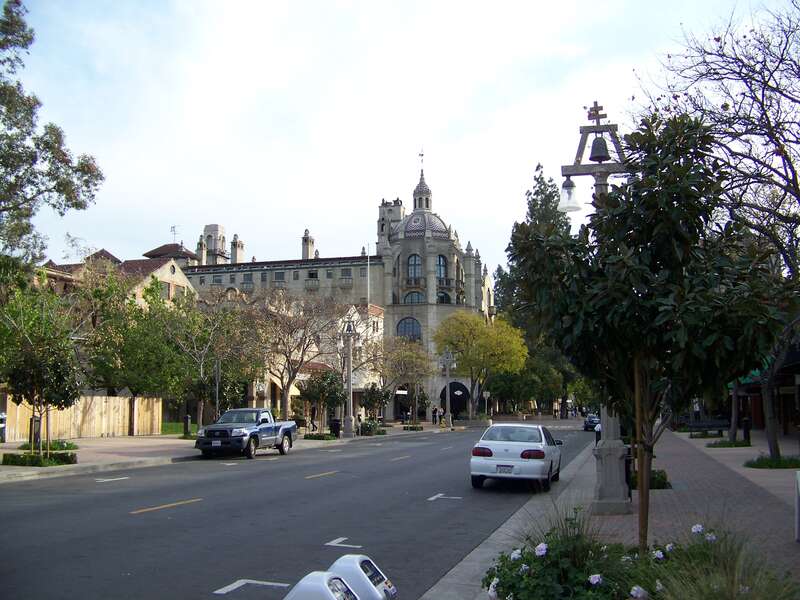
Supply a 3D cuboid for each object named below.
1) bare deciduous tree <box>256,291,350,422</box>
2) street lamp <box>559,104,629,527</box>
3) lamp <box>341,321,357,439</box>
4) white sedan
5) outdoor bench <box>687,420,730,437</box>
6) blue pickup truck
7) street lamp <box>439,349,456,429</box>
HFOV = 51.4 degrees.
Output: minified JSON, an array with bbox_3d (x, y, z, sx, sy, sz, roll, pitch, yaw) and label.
[{"bbox_3d":[-5.628,3.675,47.537,5.300,8.200,5.200,0,-8,0],"label":"bare deciduous tree"},{"bbox_3d":[3.303,0.007,13.439,1.420,6.700,0.680,-2,-8,15],"label":"street lamp"},{"bbox_3d":[-2.796,4.116,45.439,1.420,6.700,0.680,-2,-8,15],"label":"lamp"},{"bbox_3d":[2.857,3.720,20.116,1.740,1.410,4.680,-2,-8,14],"label":"white sedan"},{"bbox_3d":[15.944,6.693,43.152,2.000,0.860,0.650,-2,-8,15],"label":"outdoor bench"},{"bbox_3d":[-5.350,4.692,29.651,1.860,1.690,4.860,-2,-8,15],"label":"blue pickup truck"},{"bbox_3d":[3.973,7.098,67.739,1.420,6.700,0.680,-2,-8,15],"label":"street lamp"}]

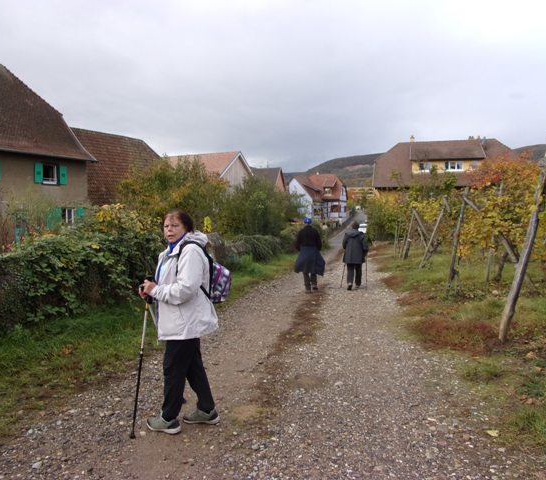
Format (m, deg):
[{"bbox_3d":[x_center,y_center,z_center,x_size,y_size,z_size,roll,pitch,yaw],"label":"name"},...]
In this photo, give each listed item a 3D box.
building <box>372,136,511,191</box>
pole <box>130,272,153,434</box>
[{"bbox_3d":[19.800,-6.691,53.679,15.000,9.500,10.000,1,4,20],"label":"building"},{"bbox_3d":[-0.942,0.838,3.301,0.070,1.140,0.060,6,-1,-6],"label":"pole"}]

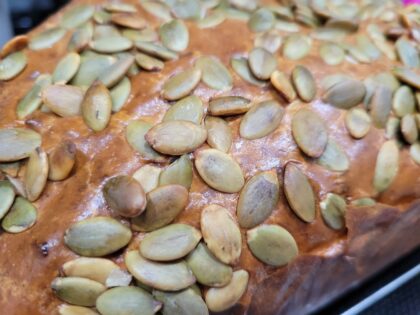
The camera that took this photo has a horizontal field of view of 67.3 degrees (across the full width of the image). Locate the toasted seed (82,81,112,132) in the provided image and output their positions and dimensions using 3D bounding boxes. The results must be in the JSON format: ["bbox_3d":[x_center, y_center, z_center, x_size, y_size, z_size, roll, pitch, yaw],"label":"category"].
[{"bbox_3d":[-0.029,-0.013,0.080,0.008,0.003,0.014,-13,74,5],"label":"toasted seed"}]

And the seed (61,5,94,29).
[{"bbox_3d":[-0.043,-0.046,0.103,0.008,0.003,0.014,28,65,14],"label":"seed"}]

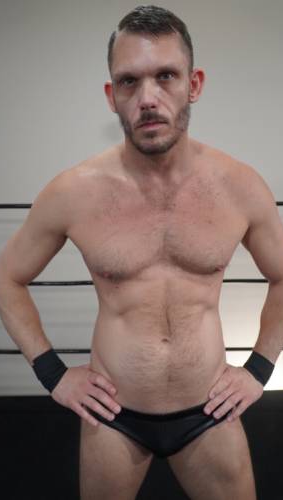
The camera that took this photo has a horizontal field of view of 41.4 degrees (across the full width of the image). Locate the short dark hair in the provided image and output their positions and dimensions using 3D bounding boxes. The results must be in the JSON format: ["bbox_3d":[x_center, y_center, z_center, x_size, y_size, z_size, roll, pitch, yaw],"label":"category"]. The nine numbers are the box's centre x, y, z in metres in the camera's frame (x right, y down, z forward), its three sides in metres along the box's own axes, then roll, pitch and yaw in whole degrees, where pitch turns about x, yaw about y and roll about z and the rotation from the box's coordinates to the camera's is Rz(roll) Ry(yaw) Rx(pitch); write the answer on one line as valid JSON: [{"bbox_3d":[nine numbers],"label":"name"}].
[{"bbox_3d":[0.017,-0.388,0.701,0.160,0.135,0.185,-3,20,8],"label":"short dark hair"}]

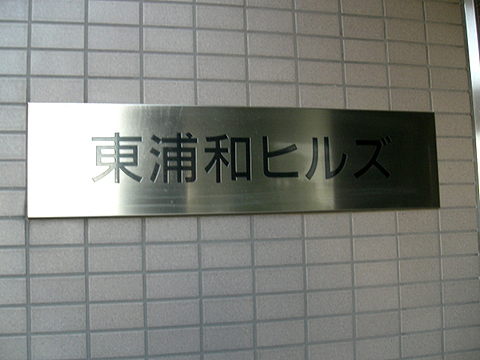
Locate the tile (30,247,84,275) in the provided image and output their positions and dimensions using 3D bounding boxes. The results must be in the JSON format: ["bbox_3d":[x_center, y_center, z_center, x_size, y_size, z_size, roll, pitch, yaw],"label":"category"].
[{"bbox_3d":[-0.315,0.138,0.904,0.095,0.045,0.009,-1,-5,-13],"label":"tile"}]

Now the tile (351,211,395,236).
[{"bbox_3d":[0.264,0.084,1.044,0.095,0.045,0.009,-1,-5,-13],"label":"tile"}]

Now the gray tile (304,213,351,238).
[{"bbox_3d":[0.169,0.086,1.024,0.095,0.045,0.009,-1,-5,-13],"label":"gray tile"}]

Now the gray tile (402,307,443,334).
[{"bbox_3d":[0.363,0.278,1.054,0.095,0.045,0.009,-1,-5,-13],"label":"gray tile"}]

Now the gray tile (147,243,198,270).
[{"bbox_3d":[-0.122,0.138,0.952,0.095,0.045,0.009,-1,-5,-13],"label":"gray tile"}]

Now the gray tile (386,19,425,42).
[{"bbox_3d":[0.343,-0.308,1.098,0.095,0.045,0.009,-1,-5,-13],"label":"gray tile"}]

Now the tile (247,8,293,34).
[{"bbox_3d":[0.058,-0.310,1.031,0.095,0.045,0.009,-1,-5,-13],"label":"tile"}]

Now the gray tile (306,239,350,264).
[{"bbox_3d":[0.172,0.136,1.020,0.095,0.045,0.008,0,-5,-13],"label":"gray tile"}]

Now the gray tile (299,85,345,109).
[{"bbox_3d":[0.160,-0.163,1.042,0.095,0.045,0.009,-1,-5,-13],"label":"gray tile"}]

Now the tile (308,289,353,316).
[{"bbox_3d":[0.170,0.234,1.013,0.095,0.045,0.010,-1,-5,-14],"label":"tile"}]

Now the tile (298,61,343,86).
[{"bbox_3d":[0.158,-0.213,1.050,0.095,0.045,0.010,-1,-5,-14],"label":"tile"}]

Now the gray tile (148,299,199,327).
[{"bbox_3d":[-0.120,0.237,0.944,0.095,0.045,0.009,-1,-5,-13],"label":"gray tile"}]

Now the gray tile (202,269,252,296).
[{"bbox_3d":[-0.023,0.188,0.968,0.095,0.045,0.008,0,-5,-13],"label":"gray tile"}]

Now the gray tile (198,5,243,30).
[{"bbox_3d":[-0.038,-0.309,1.008,0.095,0.045,0.009,-1,-5,-13],"label":"gray tile"}]

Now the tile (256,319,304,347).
[{"bbox_3d":[0.077,0.286,0.984,0.095,0.045,0.008,0,-5,-13],"label":"tile"}]

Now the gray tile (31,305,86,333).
[{"bbox_3d":[-0.311,0.236,0.899,0.095,0.045,0.008,0,-5,-13],"label":"gray tile"}]

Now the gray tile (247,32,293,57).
[{"bbox_3d":[0.059,-0.262,1.030,0.095,0.045,0.010,-1,-5,-14],"label":"gray tile"}]

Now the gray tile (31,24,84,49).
[{"bbox_3d":[-0.323,-0.255,0.936,0.095,0.045,0.009,-1,-5,-13],"label":"gray tile"}]

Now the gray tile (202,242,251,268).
[{"bbox_3d":[-0.025,0.138,0.973,0.095,0.045,0.008,0,-5,-13],"label":"gray tile"}]

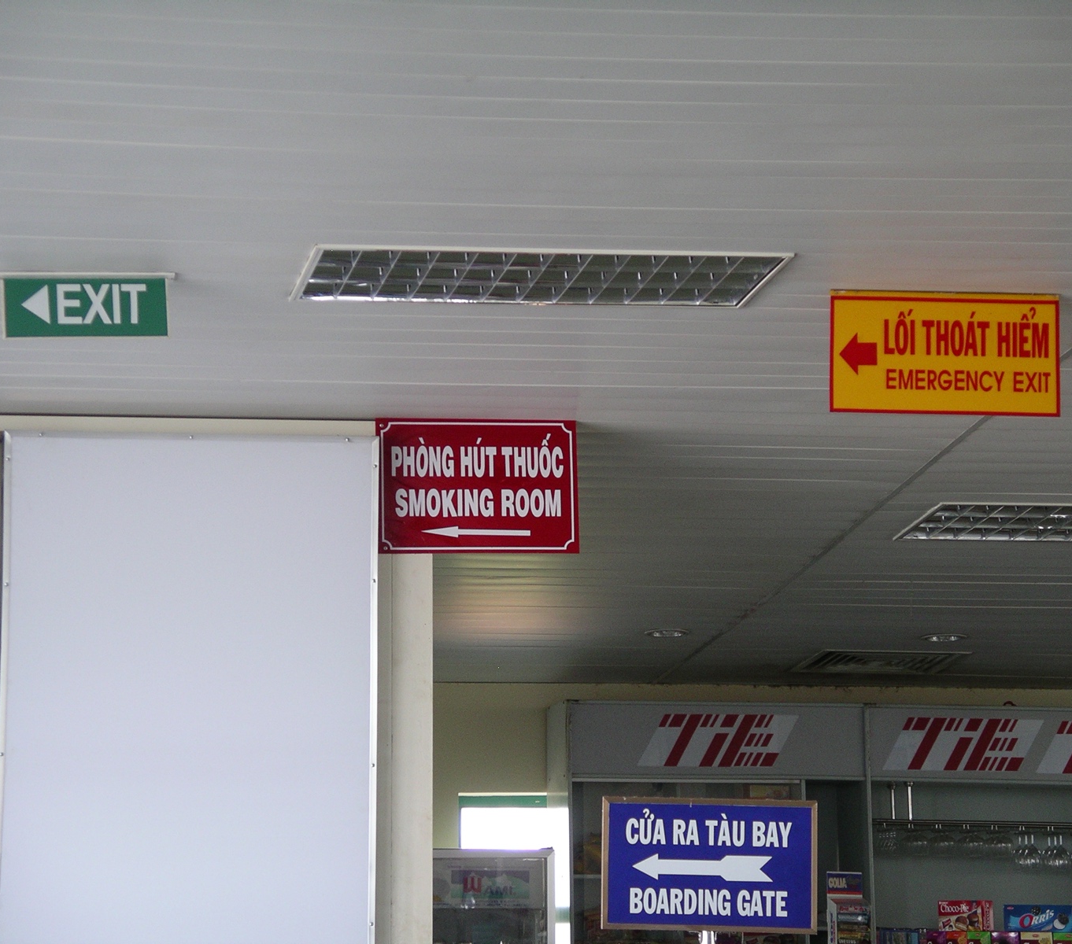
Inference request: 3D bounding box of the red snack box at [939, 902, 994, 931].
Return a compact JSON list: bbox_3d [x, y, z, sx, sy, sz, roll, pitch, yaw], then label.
[{"bbox_3d":[1.764,1.827,17.000,0.063,0.130,0.235,7,-12,-43],"label":"red snack box"}]

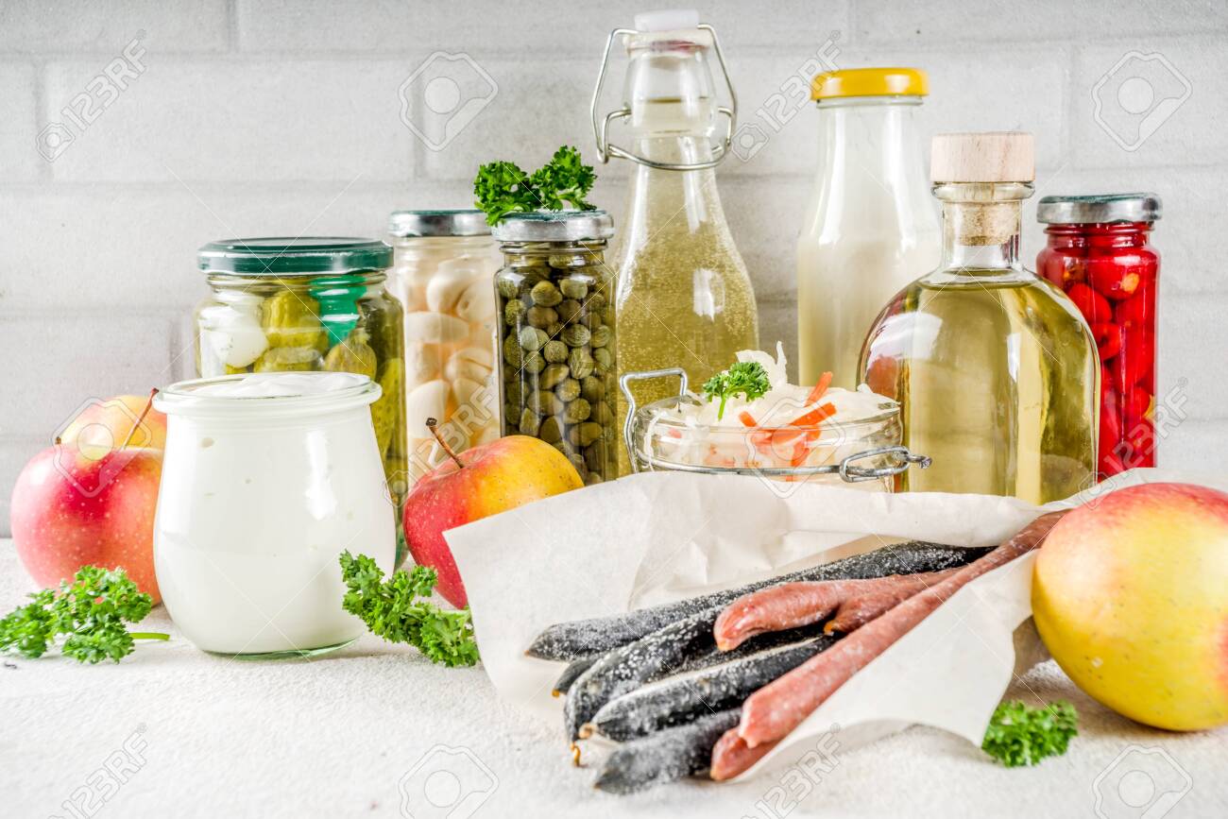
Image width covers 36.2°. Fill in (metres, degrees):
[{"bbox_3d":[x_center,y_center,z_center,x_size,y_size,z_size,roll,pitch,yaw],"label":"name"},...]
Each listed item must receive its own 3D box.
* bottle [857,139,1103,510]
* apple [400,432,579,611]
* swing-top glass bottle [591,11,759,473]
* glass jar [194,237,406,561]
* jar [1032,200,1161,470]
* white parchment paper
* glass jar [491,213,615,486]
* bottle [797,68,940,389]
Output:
[{"bbox_3d":[0.122,-0.018,0.626,0.080,0.146,0.080,-1,8,0],"label":"bottle"},{"bbox_3d":[-0.035,0.037,0.577,0.058,0.055,0.058,-1,8,0],"label":"apple"},{"bbox_3d":[0.025,-0.057,0.735,0.061,0.194,0.061,-1,8,0],"label":"swing-top glass bottle"},{"bbox_3d":[-0.115,-0.005,0.685,0.077,0.110,0.077,-1,8,0],"label":"glass jar"},{"bbox_3d":[0.182,-0.018,0.705,0.047,0.122,0.047,-1,8,0],"label":"jar"},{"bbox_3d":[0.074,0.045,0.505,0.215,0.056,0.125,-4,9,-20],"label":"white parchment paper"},{"bbox_3d":[-0.021,-0.013,0.700,0.046,0.118,0.046,-1,8,0],"label":"glass jar"},{"bbox_3d":[0.102,-0.047,0.739,0.059,0.171,0.059,-1,8,0],"label":"bottle"}]

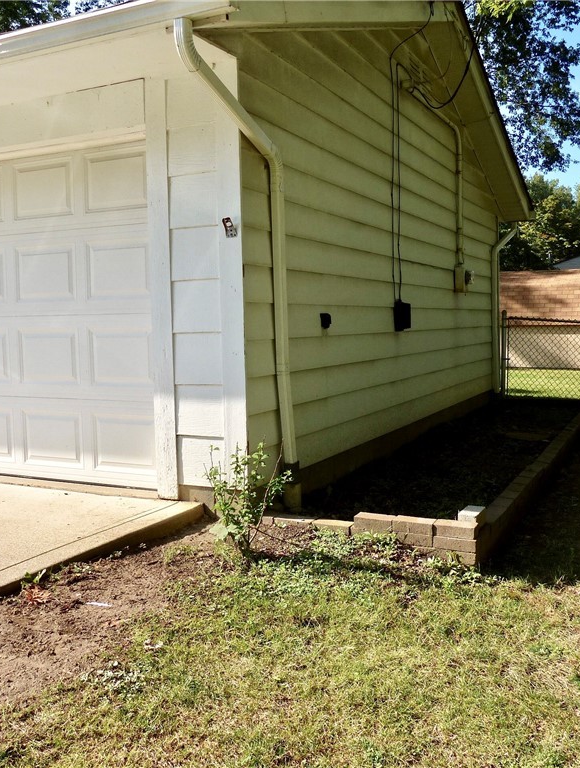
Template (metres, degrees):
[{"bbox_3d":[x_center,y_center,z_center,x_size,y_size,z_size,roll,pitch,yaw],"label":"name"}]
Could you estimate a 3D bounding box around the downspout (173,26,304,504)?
[{"bbox_3d":[-0.234,-0.455,3.837,0.140,2.460,1.070,2,5,27],"label":"downspout"}]

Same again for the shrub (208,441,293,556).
[{"bbox_3d":[-0.204,0.586,3.720,0.400,0.570,0.370,-1,5,0],"label":"shrub"}]

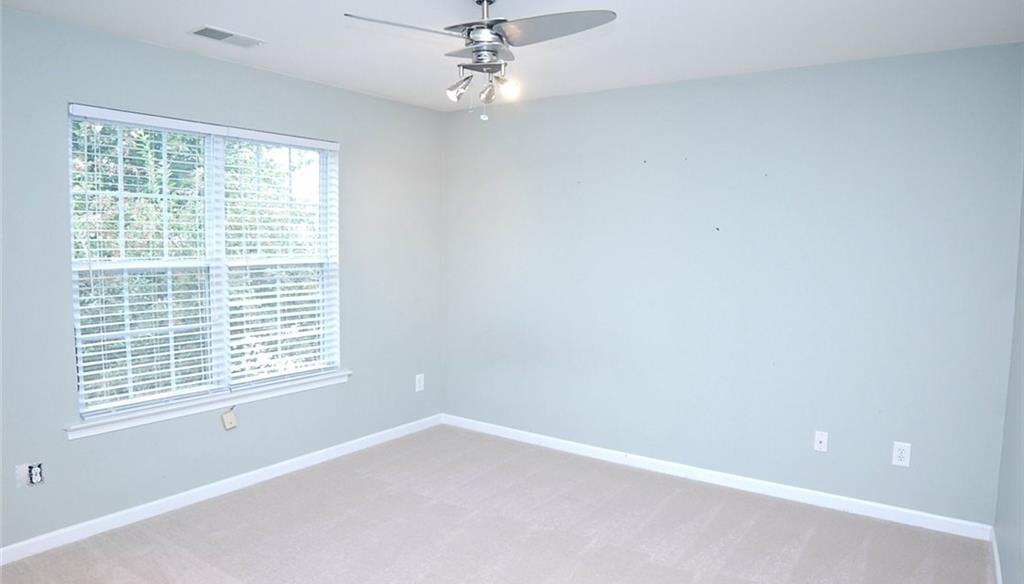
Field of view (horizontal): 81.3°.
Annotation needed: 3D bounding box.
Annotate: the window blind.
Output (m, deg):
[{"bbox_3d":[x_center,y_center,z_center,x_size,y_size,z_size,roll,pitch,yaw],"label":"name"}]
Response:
[{"bbox_3d":[-1.598,-0.181,3.376,0.060,1.470,1.440,5,7,40],"label":"window blind"}]

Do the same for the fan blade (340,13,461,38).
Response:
[{"bbox_3d":[-0.372,-0.935,2.101,0.410,0.012,0.148,-1,25,-26],"label":"fan blade"}]

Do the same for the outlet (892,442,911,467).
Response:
[{"bbox_3d":[2.063,0.860,3.156,0.077,0.122,0.008,4,6,30],"label":"outlet"}]

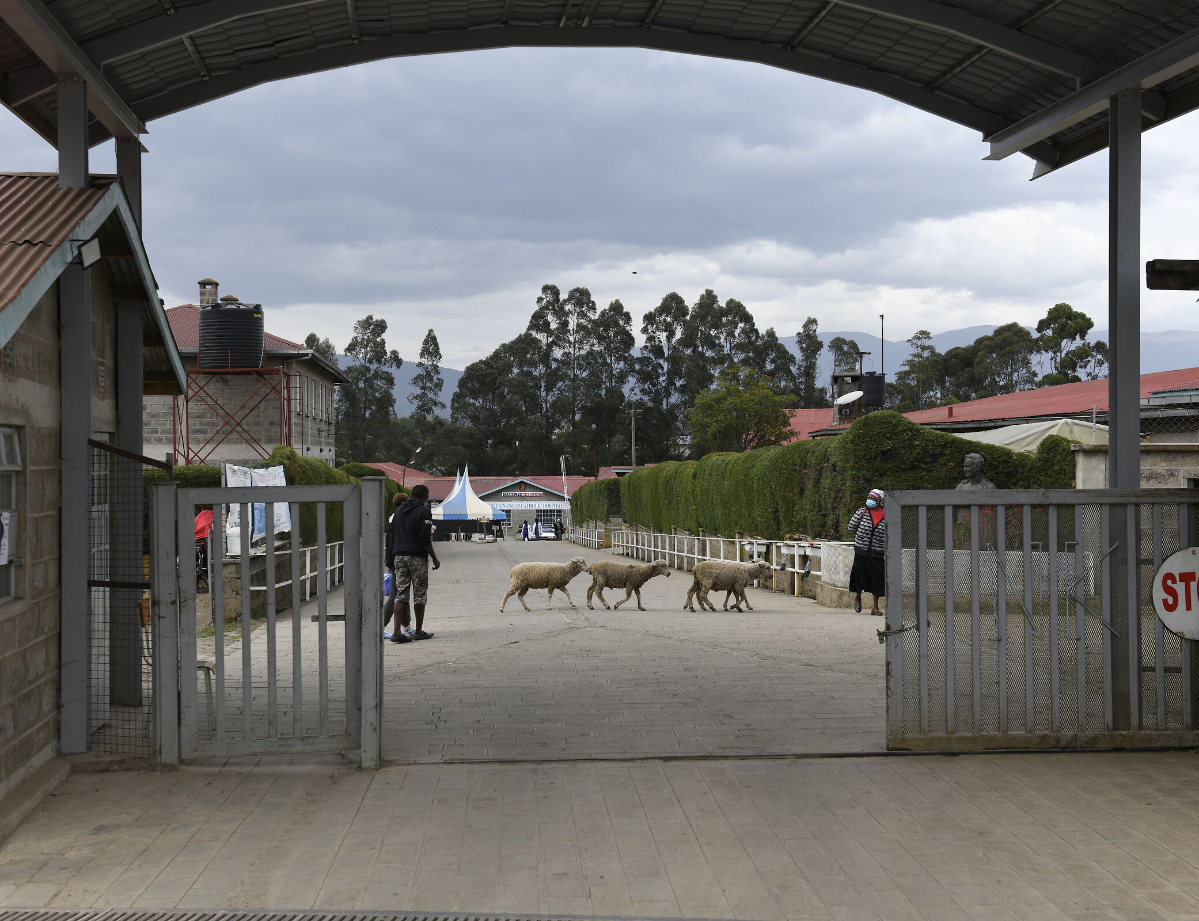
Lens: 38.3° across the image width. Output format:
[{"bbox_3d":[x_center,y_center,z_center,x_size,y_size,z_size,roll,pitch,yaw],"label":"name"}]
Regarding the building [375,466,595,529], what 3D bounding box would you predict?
[{"bbox_3d":[-9.700,3.400,145.000,20.000,6.200,11.000,0,0,-4],"label":"building"}]

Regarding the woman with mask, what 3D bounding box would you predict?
[{"bbox_3d":[3.480,1.170,22.300,0.560,1.620,0.400,0,0,10],"label":"woman with mask"}]

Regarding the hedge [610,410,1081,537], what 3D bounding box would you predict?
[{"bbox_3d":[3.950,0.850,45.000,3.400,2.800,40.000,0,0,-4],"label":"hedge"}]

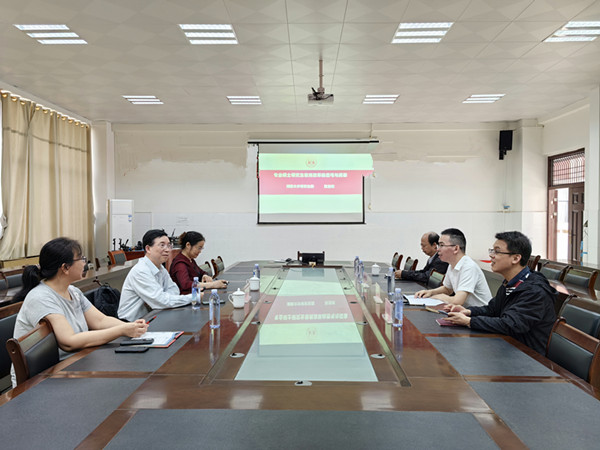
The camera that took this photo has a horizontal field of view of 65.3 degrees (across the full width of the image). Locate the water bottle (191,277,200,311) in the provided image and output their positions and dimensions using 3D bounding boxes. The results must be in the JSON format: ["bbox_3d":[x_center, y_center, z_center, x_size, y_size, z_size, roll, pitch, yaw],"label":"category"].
[{"bbox_3d":[-0.726,0.470,3.252,0.063,0.228,0.063,0,1,2],"label":"water bottle"}]

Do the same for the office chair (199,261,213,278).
[{"bbox_3d":[-0.883,0.864,5.336,0.540,0.870,0.460,0,1,2],"label":"office chair"}]

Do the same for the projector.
[{"bbox_3d":[0.281,-1.652,6.198,0.335,0.090,0.270,0,1,2],"label":"projector"}]

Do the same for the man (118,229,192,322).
[{"bbox_3d":[-1.030,0.699,3.540,0.680,1.320,0.530,0,1,18],"label":"man"}]

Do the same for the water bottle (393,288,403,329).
[{"bbox_3d":[0.600,0.504,2.870,0.064,0.228,0.064,0,1,2],"label":"water bottle"}]

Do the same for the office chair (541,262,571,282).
[{"bbox_3d":[2.770,0.886,5.430,0.560,0.880,0.550,0,1,2],"label":"office chair"}]

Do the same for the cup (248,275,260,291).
[{"bbox_3d":[-0.410,0.523,4.235,0.120,0.138,0.090,0,1,2],"label":"cup"}]

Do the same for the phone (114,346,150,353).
[{"bbox_3d":[-0.799,0.596,2.227,0.152,0.010,0.073,0,1,2],"label":"phone"}]

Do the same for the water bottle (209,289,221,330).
[{"bbox_3d":[-0.497,0.480,2.721,0.063,0.228,0.063,0,1,2],"label":"water bottle"}]

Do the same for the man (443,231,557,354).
[{"bbox_3d":[1.174,0.694,2.696,0.680,1.310,0.520,0,1,6],"label":"man"}]

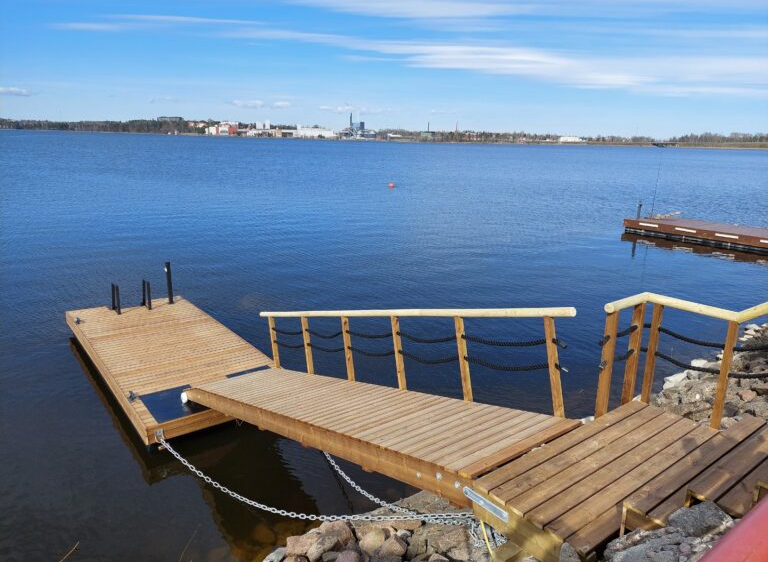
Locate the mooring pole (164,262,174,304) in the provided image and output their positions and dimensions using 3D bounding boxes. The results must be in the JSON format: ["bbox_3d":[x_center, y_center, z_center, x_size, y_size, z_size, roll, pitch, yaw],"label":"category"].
[{"bbox_3d":[-4.862,0.052,12.103,0.105,0.962,0.105,-11,19,-38],"label":"mooring pole"}]

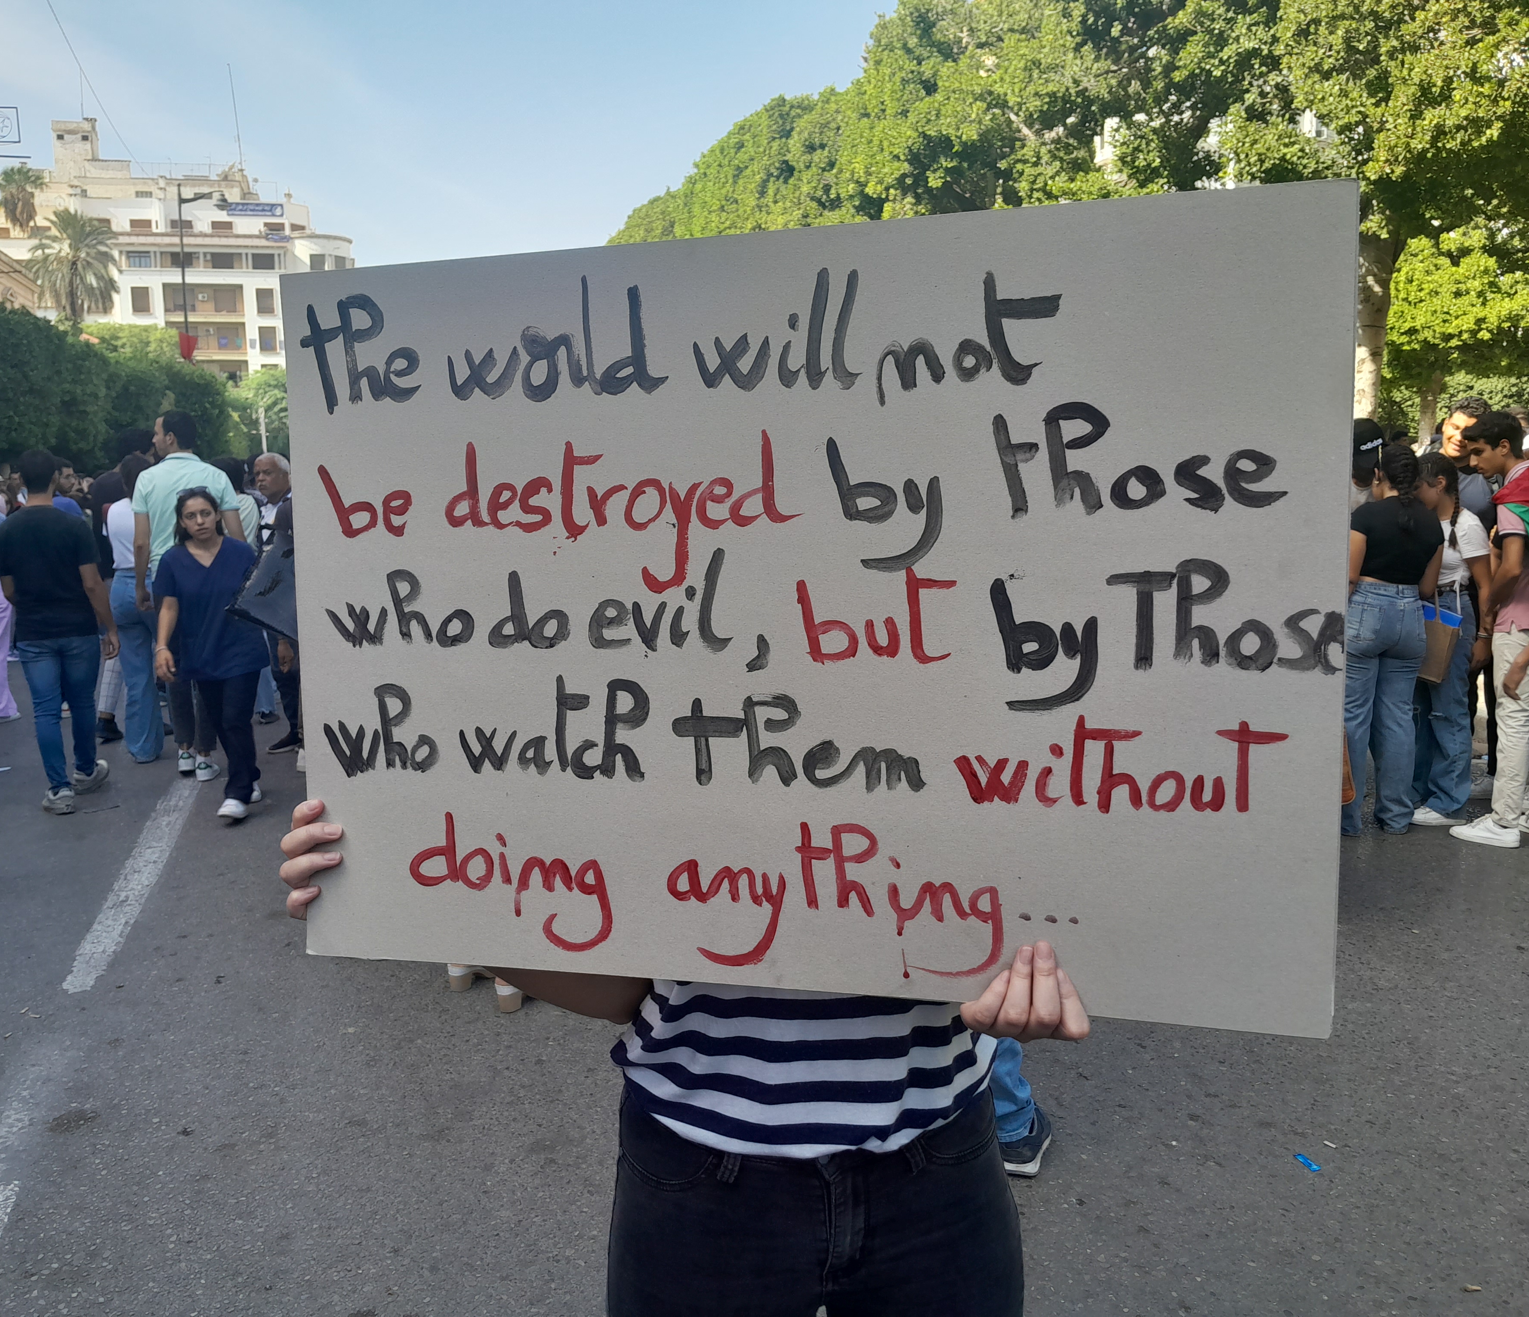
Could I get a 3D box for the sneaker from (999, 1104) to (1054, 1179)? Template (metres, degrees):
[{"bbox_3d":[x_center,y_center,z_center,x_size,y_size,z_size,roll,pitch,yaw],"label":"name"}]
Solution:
[{"bbox_3d":[0.610,1.088,3.081,0.105,0.110,0.285,2,9,14],"label":"sneaker"}]

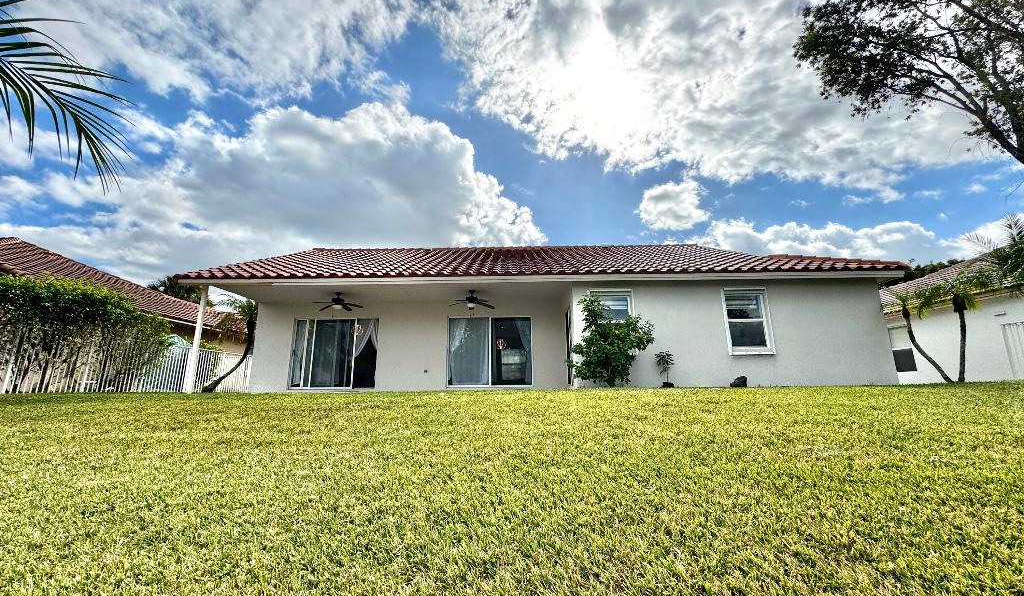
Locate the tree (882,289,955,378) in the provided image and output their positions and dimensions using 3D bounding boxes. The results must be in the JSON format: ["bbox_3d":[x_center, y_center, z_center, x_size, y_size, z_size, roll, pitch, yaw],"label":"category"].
[{"bbox_3d":[11.129,0.989,11.393,2.150,2.620,2.000,-1,-11,0],"label":"tree"}]

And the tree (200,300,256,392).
[{"bbox_3d":[-8.948,1.432,13.305,1.930,3.220,2.000,-1,-11,0],"label":"tree"}]

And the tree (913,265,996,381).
[{"bbox_3d":[12.135,0.647,11.356,2.300,3.250,2.200,-1,-11,0],"label":"tree"}]

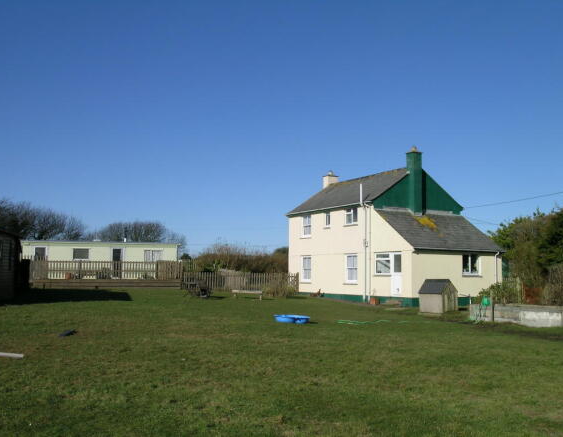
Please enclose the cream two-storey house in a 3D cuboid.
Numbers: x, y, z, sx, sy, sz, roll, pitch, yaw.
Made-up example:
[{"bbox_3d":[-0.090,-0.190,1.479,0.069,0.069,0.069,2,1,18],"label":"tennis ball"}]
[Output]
[{"bbox_3d":[5.900,0.565,36.847,6.300,8.180,11.950,3,-6,-28],"label":"cream two-storey house"}]

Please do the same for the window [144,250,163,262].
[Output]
[{"bbox_3d":[-8.310,2.455,42.701,1.232,0.850,0.100,2,-5,-17],"label":"window"}]

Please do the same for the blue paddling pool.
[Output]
[{"bbox_3d":[0.333,3.085,19.906,1.100,0.210,1.100,1,-5,0],"label":"blue paddling pool"}]

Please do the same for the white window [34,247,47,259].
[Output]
[{"bbox_3d":[-14.927,2.132,40.692,0.757,0.792,0.100,2,-5,-17],"label":"white window"}]

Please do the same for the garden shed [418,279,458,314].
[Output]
[{"bbox_3d":[6.528,3.218,27.319,1.200,1.360,1.150,5,-7,-43],"label":"garden shed"}]

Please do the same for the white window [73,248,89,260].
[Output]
[{"bbox_3d":[-12.639,2.269,41.385,1.019,0.780,0.100,2,-5,-17],"label":"white window"}]

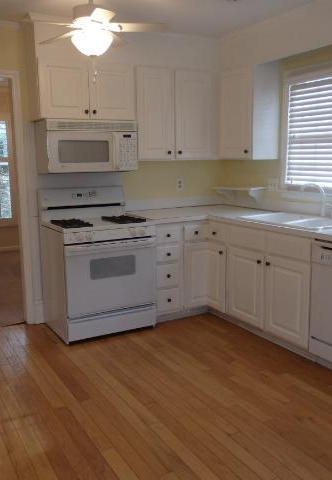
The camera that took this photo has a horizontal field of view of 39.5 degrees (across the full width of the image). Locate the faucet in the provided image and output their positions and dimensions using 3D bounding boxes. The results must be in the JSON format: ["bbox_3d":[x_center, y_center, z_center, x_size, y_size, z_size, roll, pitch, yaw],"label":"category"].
[{"bbox_3d":[1.154,-0.299,3.583,0.220,0.255,0.055,-6,11,-31],"label":"faucet"}]

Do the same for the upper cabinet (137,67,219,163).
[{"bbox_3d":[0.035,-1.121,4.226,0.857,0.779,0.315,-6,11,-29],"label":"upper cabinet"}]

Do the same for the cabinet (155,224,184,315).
[{"bbox_3d":[-0.125,0.230,4.183,0.300,0.830,0.610,-6,11,-29],"label":"cabinet"}]

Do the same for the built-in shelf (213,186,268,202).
[{"bbox_3d":[0.687,-0.450,4.497,0.200,0.135,0.630,-6,11,-29],"label":"built-in shelf"}]

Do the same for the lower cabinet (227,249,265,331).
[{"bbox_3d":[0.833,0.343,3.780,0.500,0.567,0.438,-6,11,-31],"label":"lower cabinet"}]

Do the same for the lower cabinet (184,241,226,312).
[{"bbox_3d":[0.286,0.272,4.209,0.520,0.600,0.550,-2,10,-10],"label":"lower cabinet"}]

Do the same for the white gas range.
[{"bbox_3d":[-0.566,0.161,3.856,0.760,1.170,0.670,-6,11,-29],"label":"white gas range"}]

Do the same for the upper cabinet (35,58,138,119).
[{"bbox_3d":[-0.665,-1.163,3.701,0.780,0.425,0.332,-6,11,-31],"label":"upper cabinet"}]

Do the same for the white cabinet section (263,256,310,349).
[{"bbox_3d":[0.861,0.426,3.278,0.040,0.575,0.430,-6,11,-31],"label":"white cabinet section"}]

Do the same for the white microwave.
[{"bbox_3d":[-0.660,-0.770,3.835,0.760,0.404,0.390,-6,11,-29],"label":"white microwave"}]

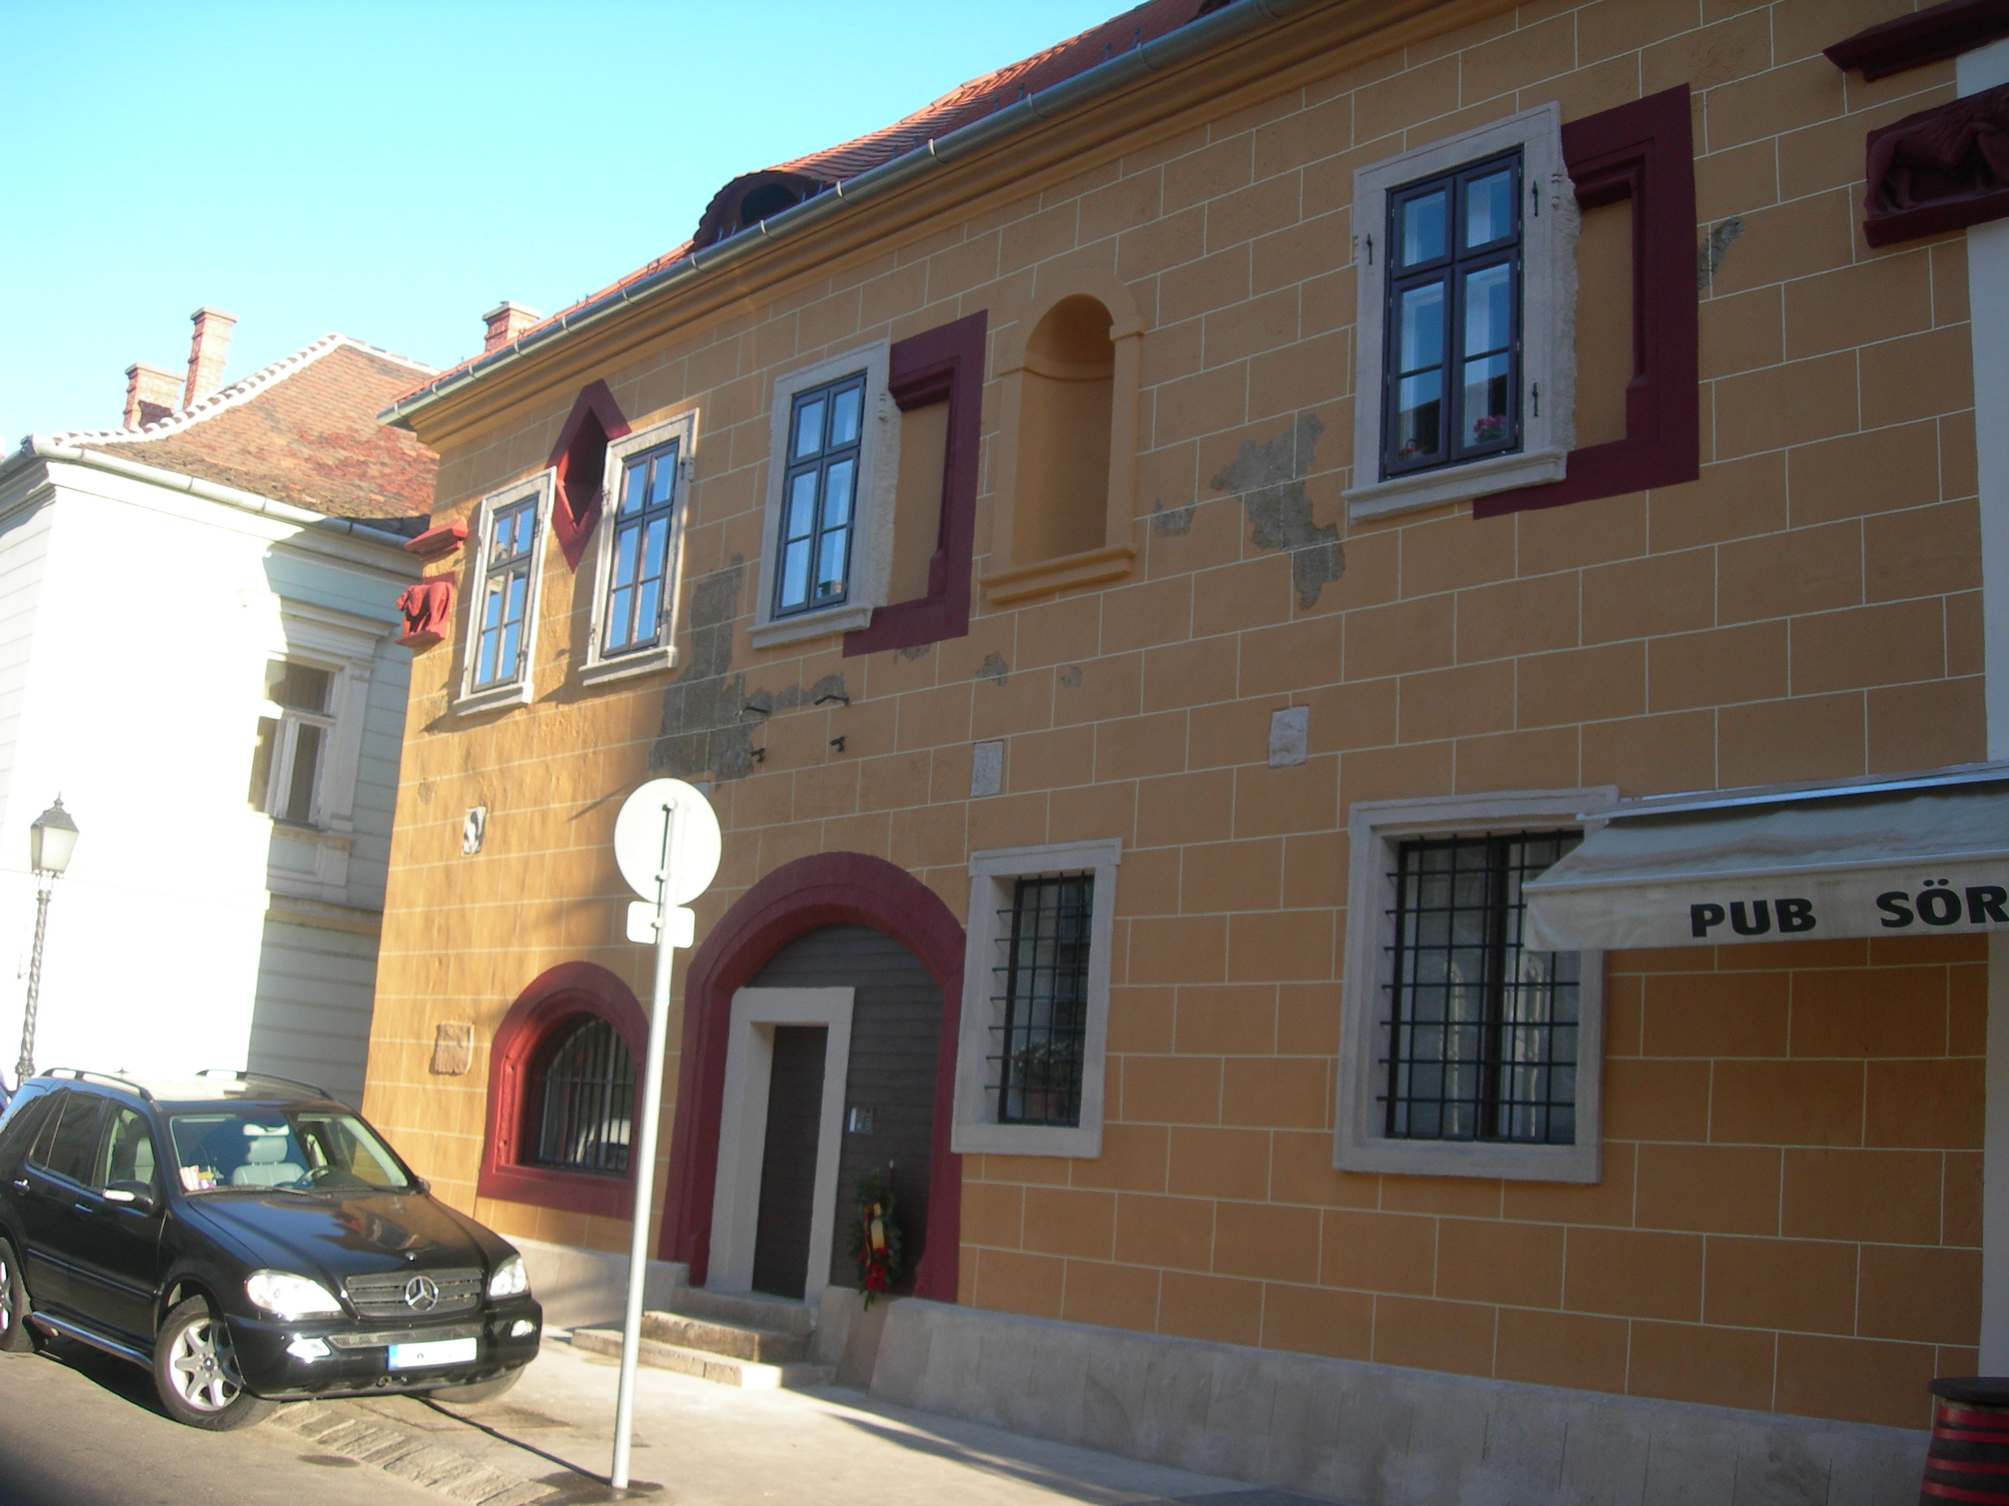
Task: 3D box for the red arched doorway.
[{"bbox_3d":[-1.256,2.337,16.393,0.400,3.144,3.500,14,-15,-41],"label":"red arched doorway"}]

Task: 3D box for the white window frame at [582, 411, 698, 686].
[{"bbox_3d":[-3.127,-1.762,19.393,0.200,2.299,1.481,14,-15,-41],"label":"white window frame"}]

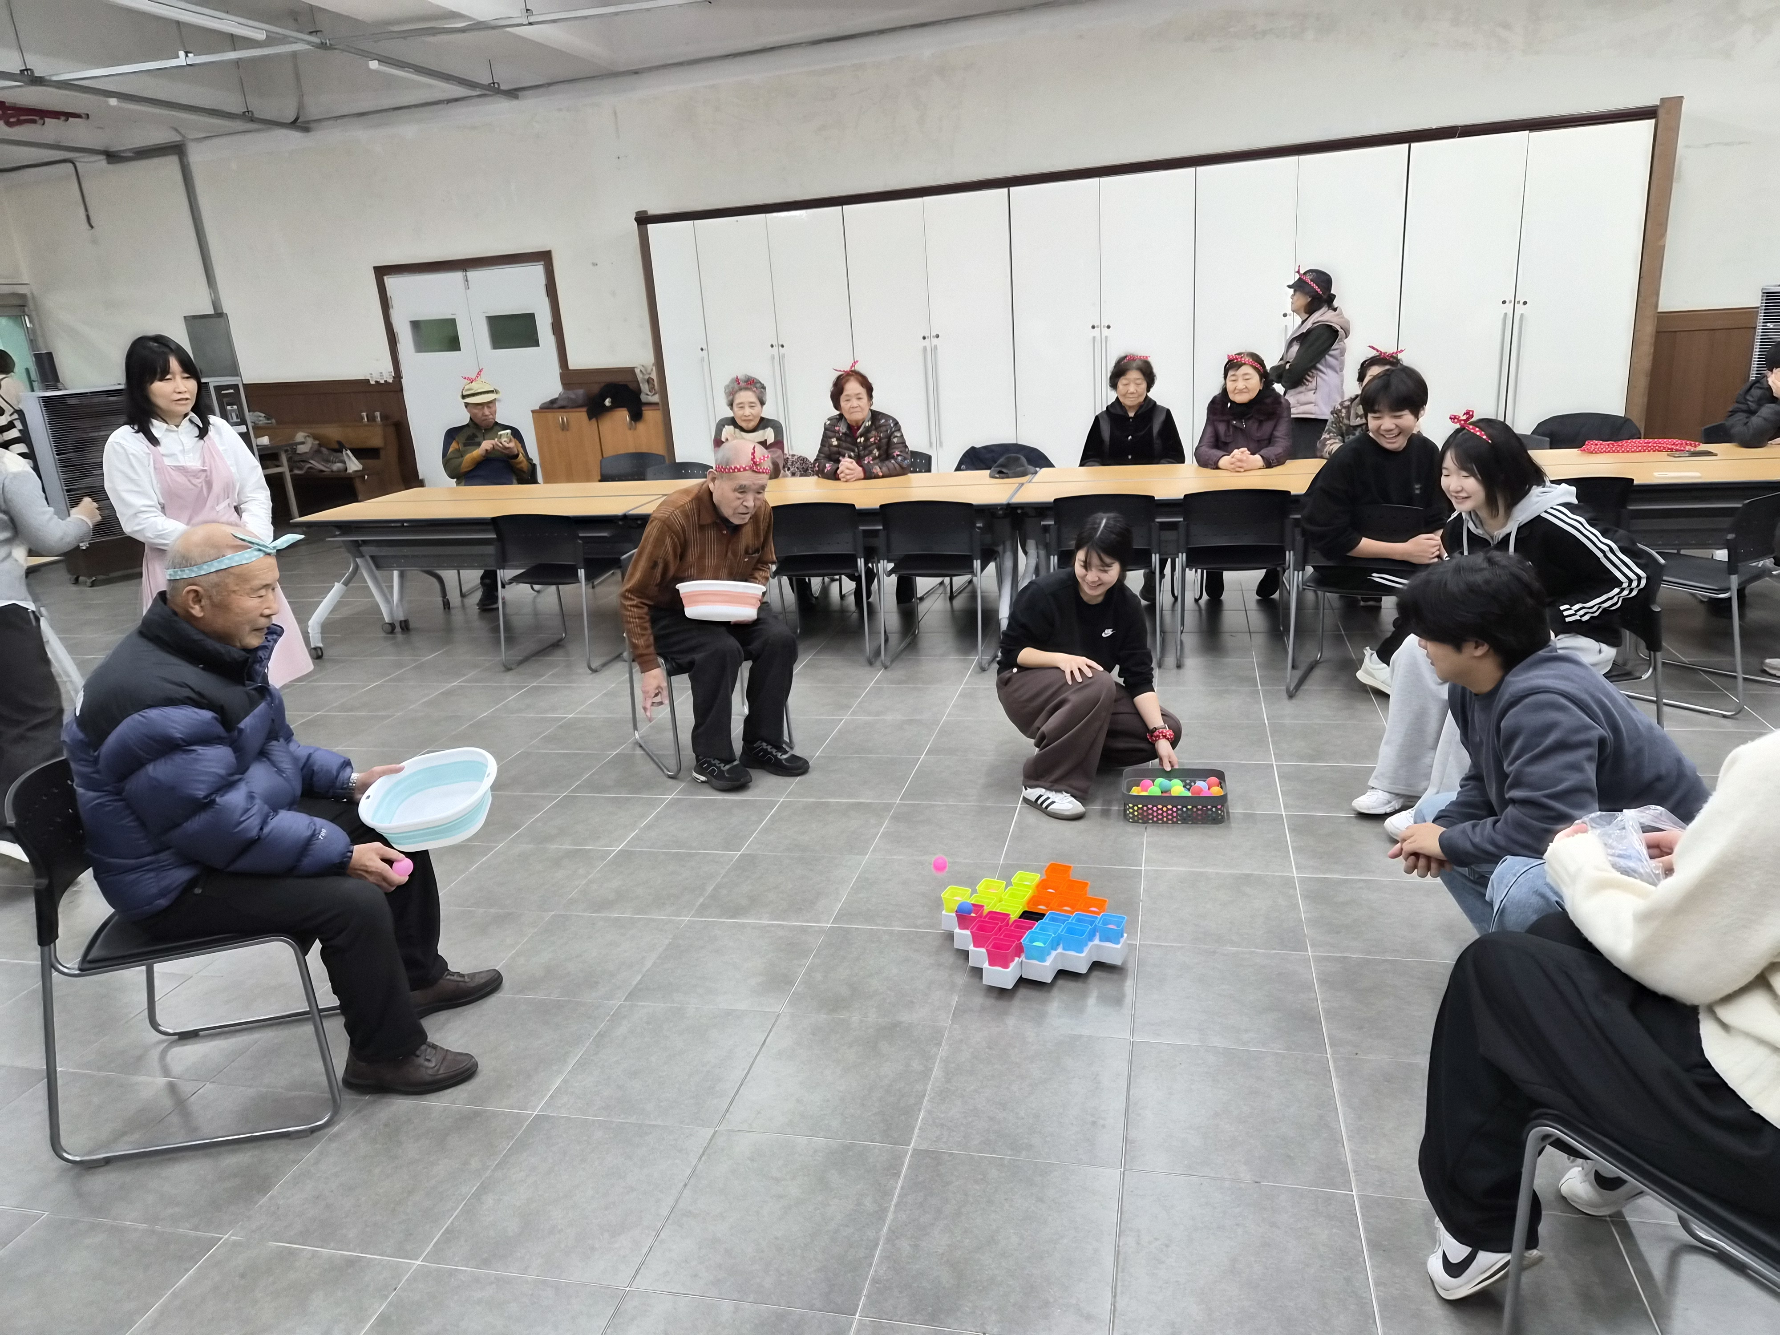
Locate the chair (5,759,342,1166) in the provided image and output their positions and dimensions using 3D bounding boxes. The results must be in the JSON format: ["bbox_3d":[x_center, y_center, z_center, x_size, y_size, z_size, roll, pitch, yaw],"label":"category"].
[{"bbox_3d":[-1.480,0.545,2.548,0.570,0.790,0.490,-6,17,-6],"label":"chair"}]

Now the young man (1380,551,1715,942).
[{"bbox_3d":[1.327,0.281,2.345,0.720,0.990,0.540,2,18,20],"label":"young man"}]

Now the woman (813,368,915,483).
[{"bbox_3d":[-0.121,-0.917,6.198,0.530,1.240,0.830,-3,17,6],"label":"woman"}]

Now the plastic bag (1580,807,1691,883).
[{"bbox_3d":[1.002,0.244,1.591,0.120,0.130,0.150,0,17,14],"label":"plastic bag"}]

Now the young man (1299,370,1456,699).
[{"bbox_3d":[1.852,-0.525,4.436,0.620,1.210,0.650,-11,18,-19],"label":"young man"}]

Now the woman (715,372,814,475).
[{"bbox_3d":[-0.678,-0.961,6.486,0.490,1.240,0.820,-2,17,8],"label":"woman"}]

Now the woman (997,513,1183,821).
[{"bbox_3d":[0.577,-0.050,3.755,0.540,0.910,0.620,-12,18,-22],"label":"woman"}]

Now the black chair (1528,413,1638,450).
[{"bbox_3d":[3.282,-0.748,5.498,0.530,0.800,0.550,0,17,14],"label":"black chair"}]

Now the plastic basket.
[{"bbox_3d":[0.875,0.395,3.624,0.300,0.095,0.205,-1,17,12],"label":"plastic basket"}]

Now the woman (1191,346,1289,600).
[{"bbox_3d":[1.697,-0.891,5.698,0.500,1.210,0.830,1,18,16],"label":"woman"}]

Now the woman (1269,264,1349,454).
[{"bbox_3d":[2.260,-1.343,6.403,0.380,1.560,0.460,4,19,25],"label":"woman"}]

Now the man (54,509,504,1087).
[{"bbox_3d":[-1.350,0.300,2.510,0.820,1.240,0.600,-6,17,-5],"label":"man"}]

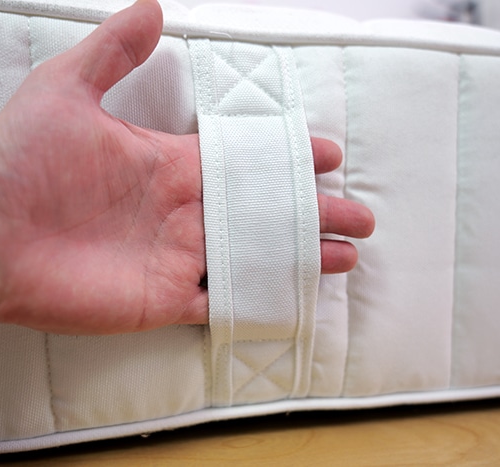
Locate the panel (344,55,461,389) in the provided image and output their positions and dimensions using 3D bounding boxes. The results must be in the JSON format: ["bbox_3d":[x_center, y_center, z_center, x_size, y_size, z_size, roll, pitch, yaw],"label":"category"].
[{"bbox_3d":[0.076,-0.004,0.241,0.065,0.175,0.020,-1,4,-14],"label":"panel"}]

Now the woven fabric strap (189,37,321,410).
[{"bbox_3d":[0.005,-0.001,0.211,0.051,0.171,0.026,-3,4,-14],"label":"woven fabric strap"}]

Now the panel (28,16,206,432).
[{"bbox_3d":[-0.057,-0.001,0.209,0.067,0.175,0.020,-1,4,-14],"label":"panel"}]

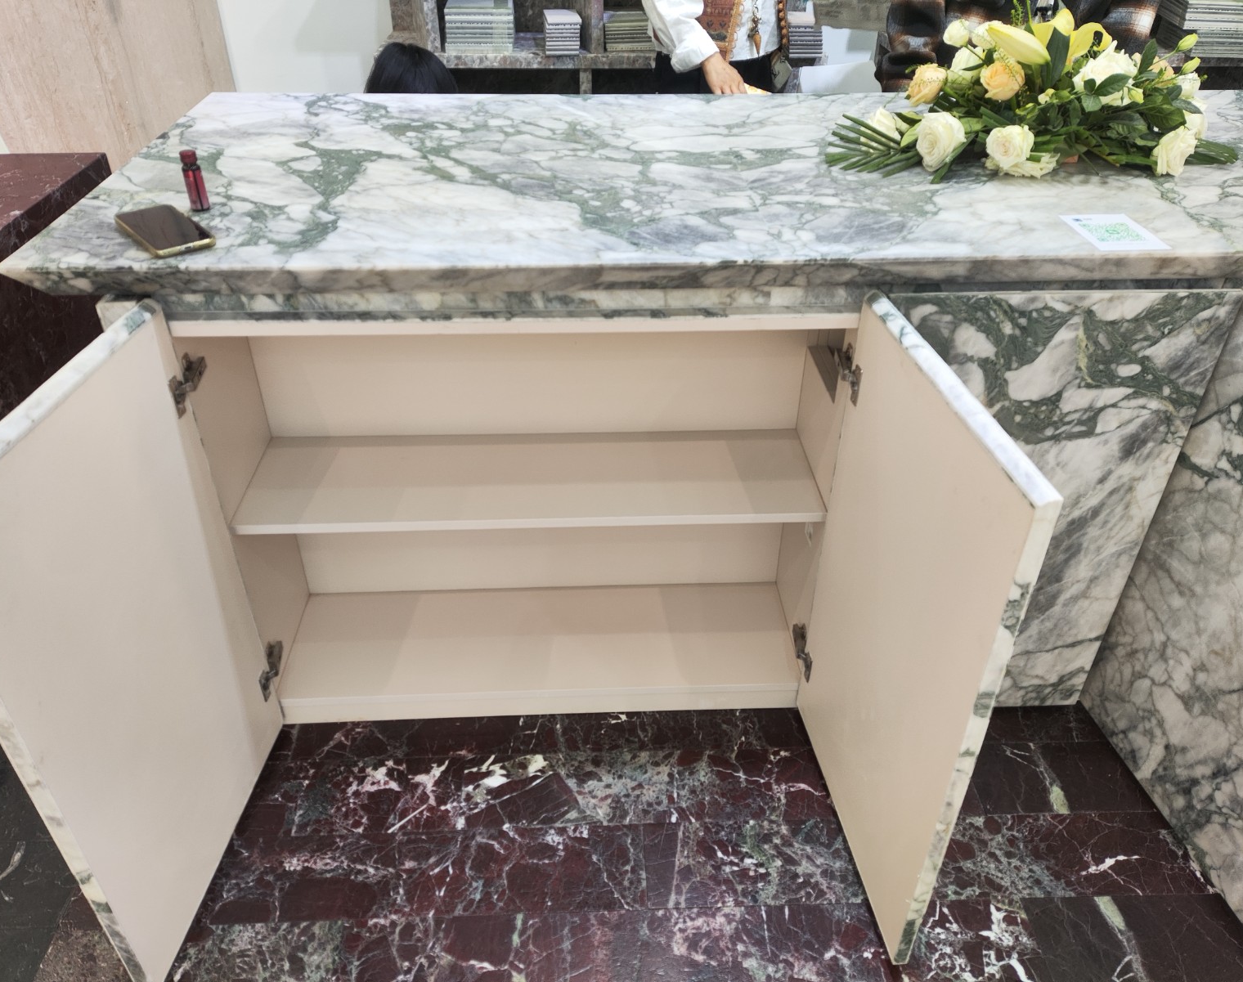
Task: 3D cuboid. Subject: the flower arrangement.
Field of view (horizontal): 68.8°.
[{"bbox_3d":[0.650,-0.643,1.424,0.640,0.250,0.350,-1,35,-2],"label":"flower arrangement"}]

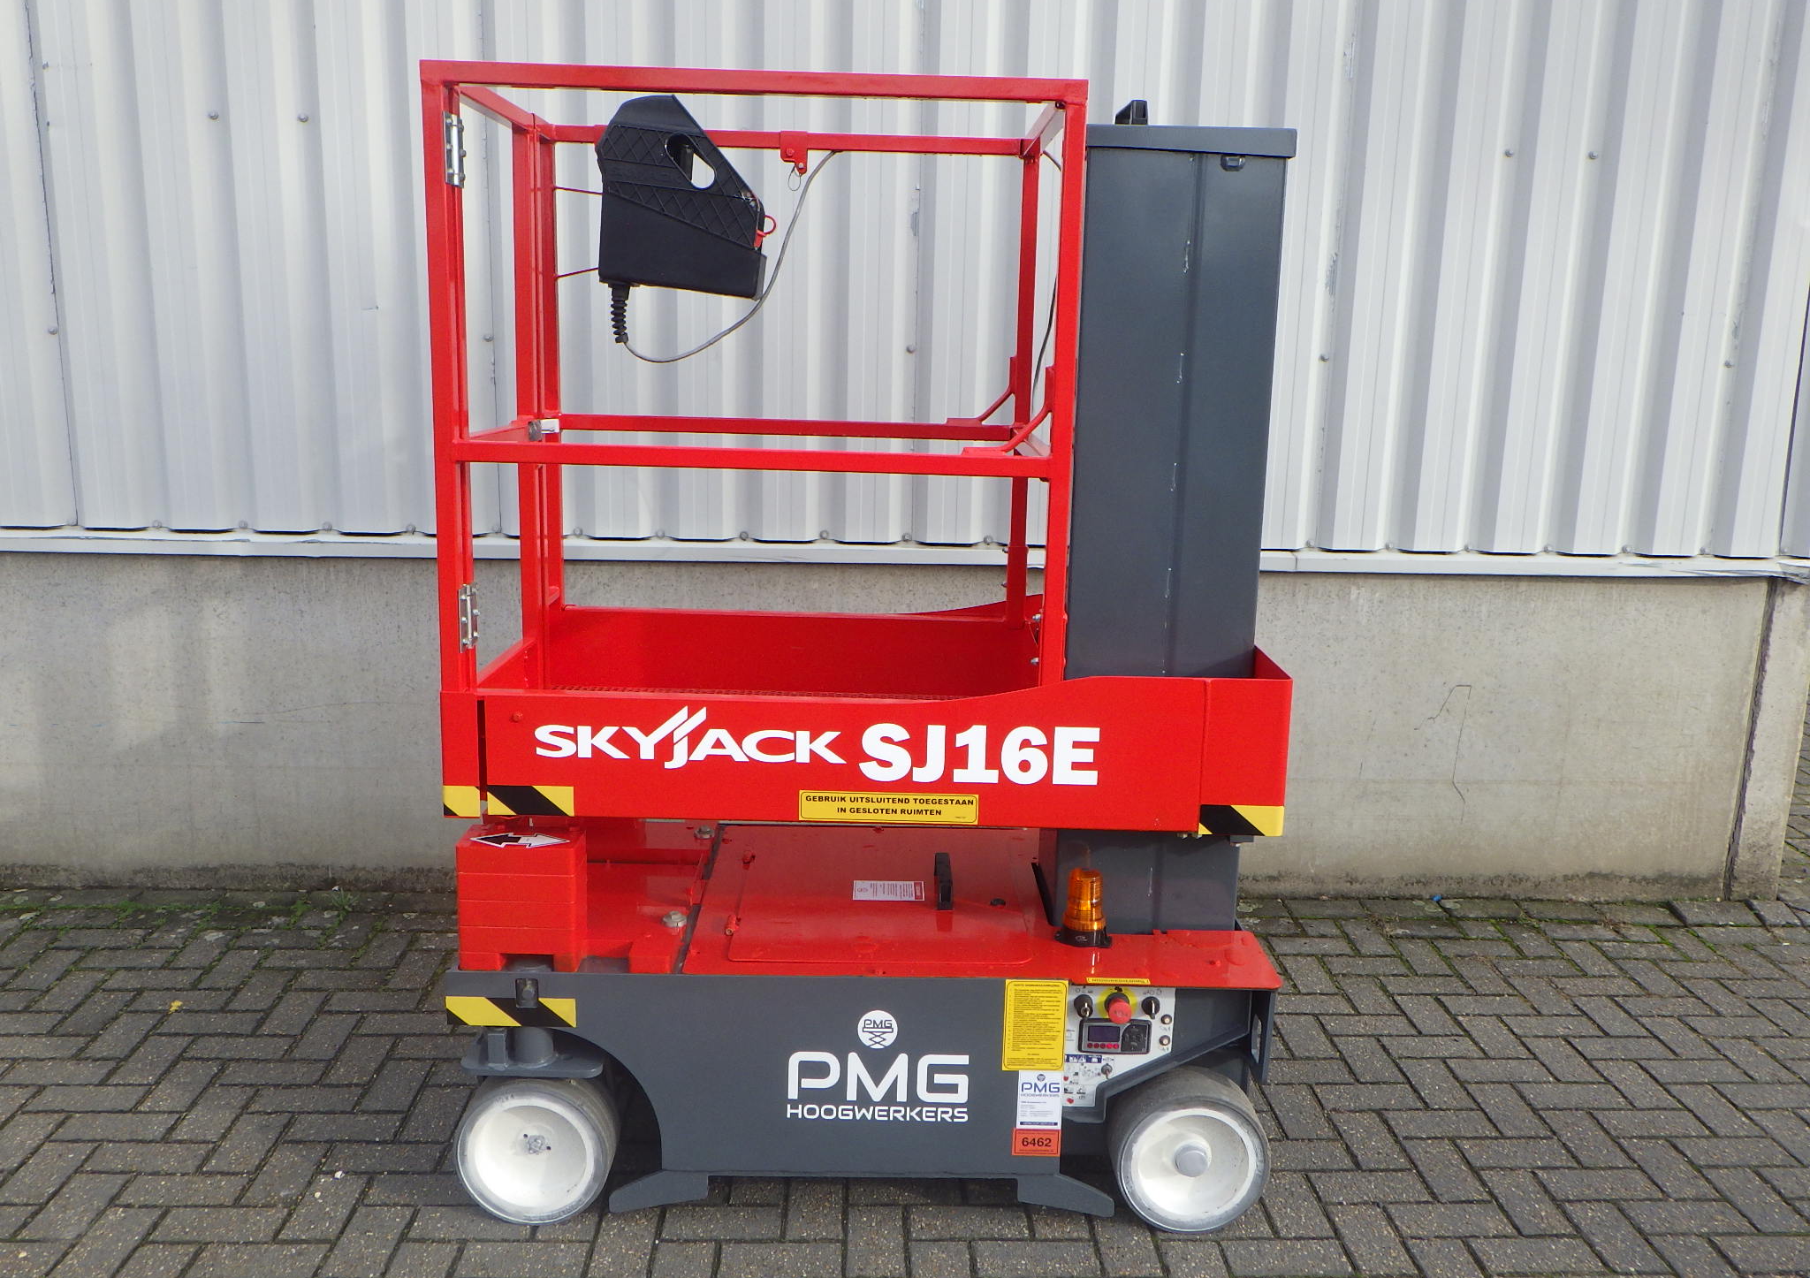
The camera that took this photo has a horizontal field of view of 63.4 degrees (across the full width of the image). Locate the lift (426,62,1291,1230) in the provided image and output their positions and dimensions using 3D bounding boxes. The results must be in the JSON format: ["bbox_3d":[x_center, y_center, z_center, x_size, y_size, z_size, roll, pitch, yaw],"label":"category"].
[{"bbox_3d":[-0.053,0.017,2.657,1.370,1.880,0.750,1,12,-1],"label":"lift"}]

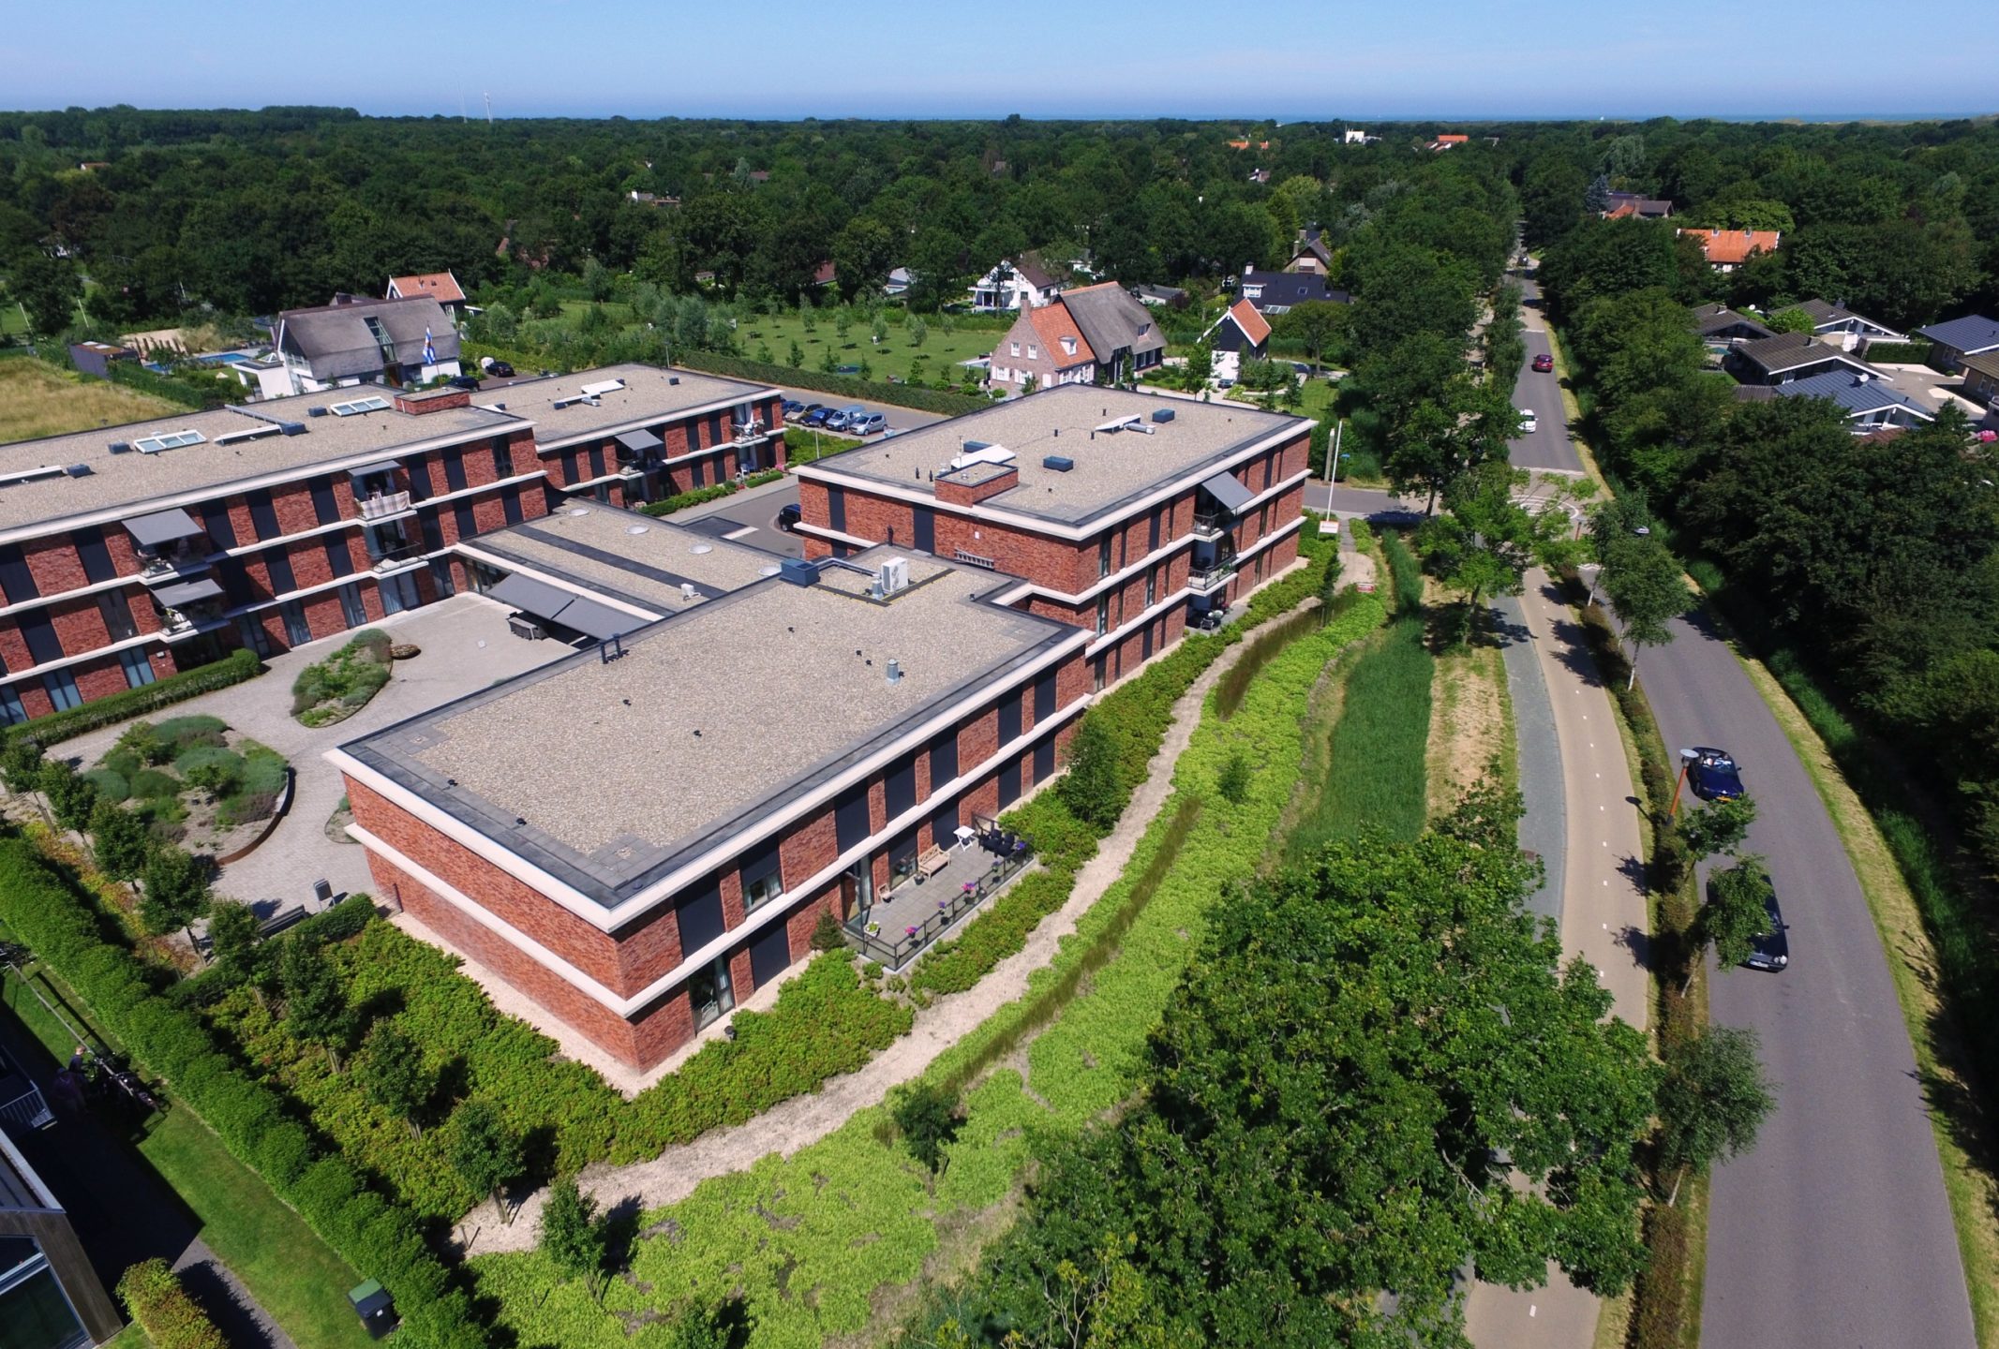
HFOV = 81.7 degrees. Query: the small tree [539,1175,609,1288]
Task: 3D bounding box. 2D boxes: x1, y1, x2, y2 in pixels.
[{"bbox_3d":[-10.383,14.103,28.597,1.570,4.290,1.570,0,26,0],"label":"small tree"}]

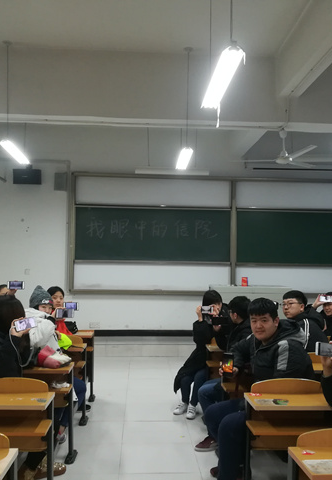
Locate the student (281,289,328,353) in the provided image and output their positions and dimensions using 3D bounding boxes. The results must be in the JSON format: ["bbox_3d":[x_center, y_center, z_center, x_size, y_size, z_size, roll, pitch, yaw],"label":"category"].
[{"bbox_3d":[1.261,1.150,4.496,0.600,1.370,0.550,2,-3,-21],"label":"student"}]

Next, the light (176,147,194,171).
[{"bbox_3d":[0.248,-1.079,6.477,0.150,0.090,1.230,1,-3,-3],"label":"light"}]

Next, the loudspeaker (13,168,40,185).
[{"bbox_3d":[-2.486,-1.126,8.684,0.470,0.280,0.260,1,-3,-3],"label":"loudspeaker"}]

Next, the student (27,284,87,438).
[{"bbox_3d":[-0.995,1.099,4.359,0.650,1.360,0.550,1,-3,15],"label":"student"}]

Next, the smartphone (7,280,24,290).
[{"bbox_3d":[-1.420,0.434,4.566,0.158,0.077,0.009,2,-3,-10],"label":"smartphone"}]

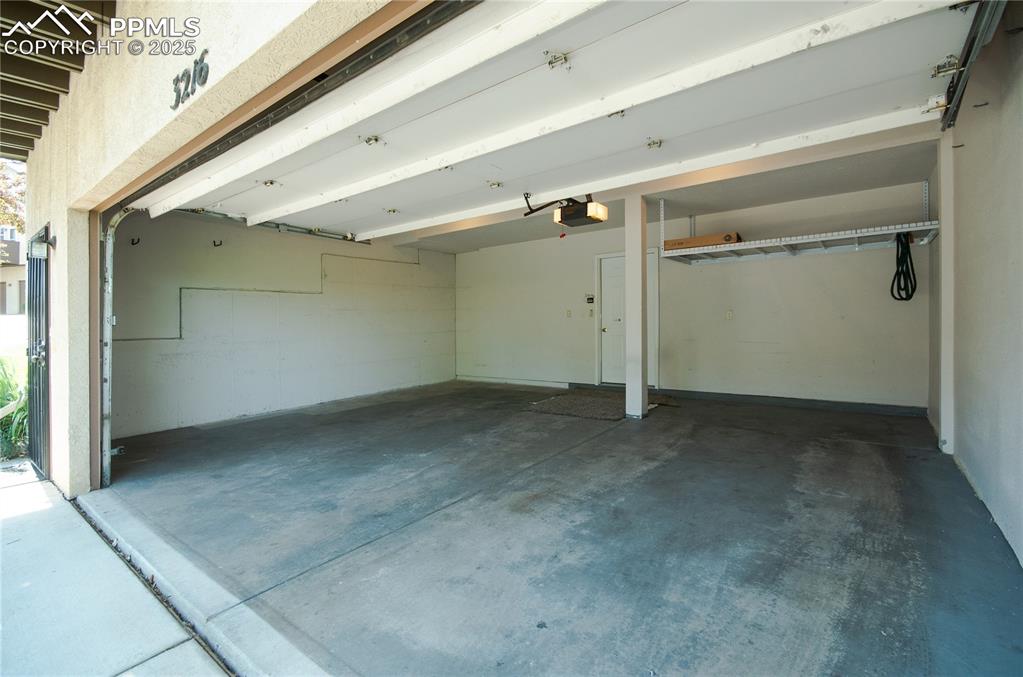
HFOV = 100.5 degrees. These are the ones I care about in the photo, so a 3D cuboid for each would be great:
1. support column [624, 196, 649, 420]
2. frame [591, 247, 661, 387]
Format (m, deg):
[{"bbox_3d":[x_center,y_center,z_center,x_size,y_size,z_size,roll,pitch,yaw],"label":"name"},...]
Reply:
[{"bbox_3d":[1.500,-0.367,5.100,0.190,2.580,0.200,0,1,36],"label":"support column"},{"bbox_3d":[1.796,-0.293,6.697,1.050,2.120,0.130,0,1,36],"label":"frame"}]

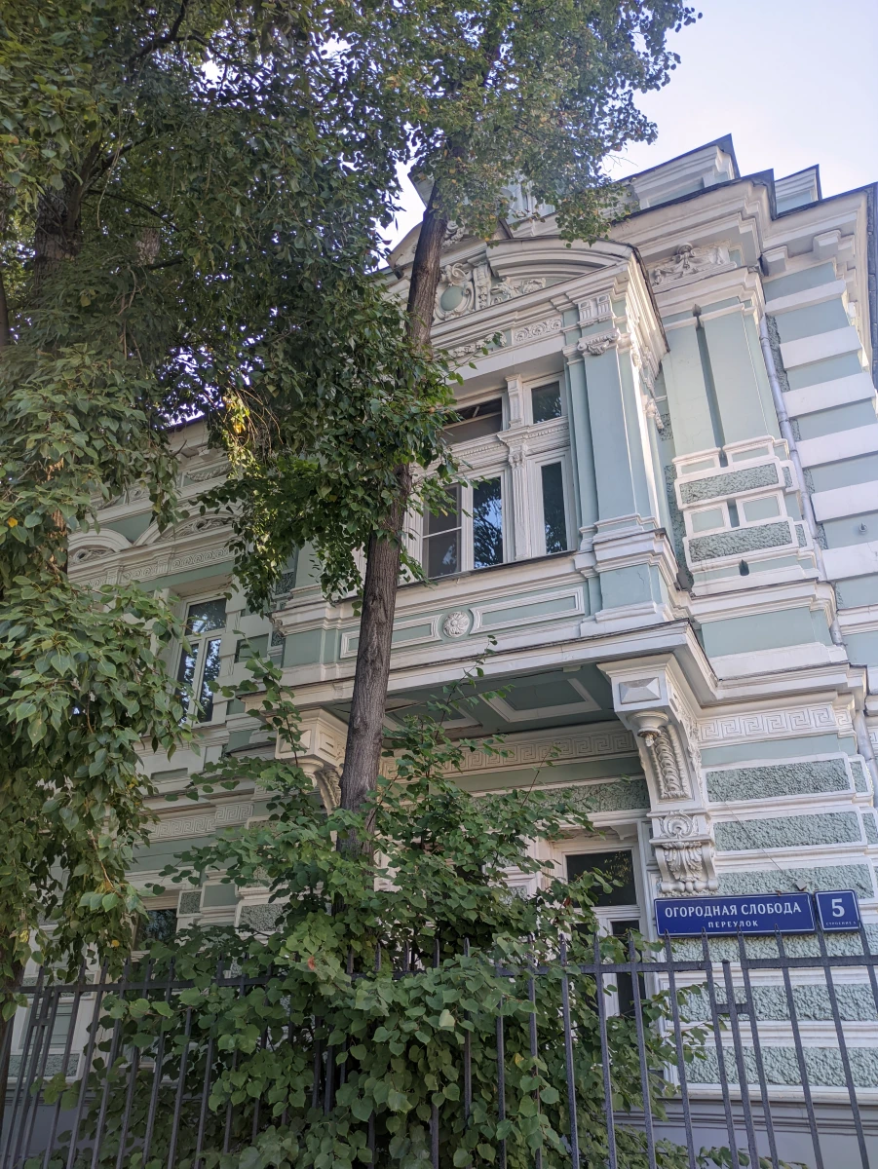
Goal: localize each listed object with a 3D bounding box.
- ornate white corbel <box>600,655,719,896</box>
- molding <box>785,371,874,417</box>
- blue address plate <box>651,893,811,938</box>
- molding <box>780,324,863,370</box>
[{"bbox_3d":[1.949,1.696,7.292,0.635,1.635,1.620,-12,-30,22],"label":"ornate white corbel"},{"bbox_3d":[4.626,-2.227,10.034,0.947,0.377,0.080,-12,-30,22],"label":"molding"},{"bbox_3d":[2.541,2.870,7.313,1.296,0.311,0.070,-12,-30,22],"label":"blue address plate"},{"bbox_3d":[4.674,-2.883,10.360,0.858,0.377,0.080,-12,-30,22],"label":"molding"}]

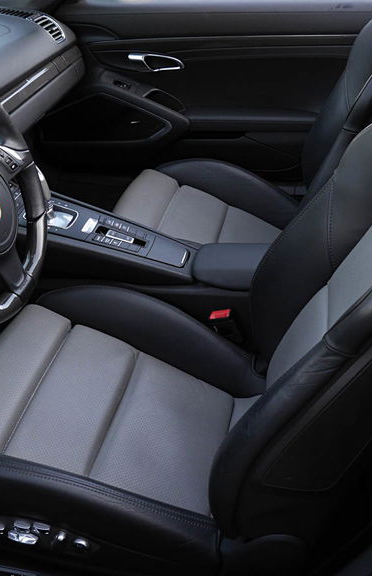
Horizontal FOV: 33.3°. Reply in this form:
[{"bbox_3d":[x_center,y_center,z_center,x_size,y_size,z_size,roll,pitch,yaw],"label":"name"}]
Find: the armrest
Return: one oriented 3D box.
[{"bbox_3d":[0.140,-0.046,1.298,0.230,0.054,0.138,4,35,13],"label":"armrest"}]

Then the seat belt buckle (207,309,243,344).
[{"bbox_3d":[0.086,0.084,1.278,0.042,0.080,0.028,-12,30,22],"label":"seat belt buckle"}]

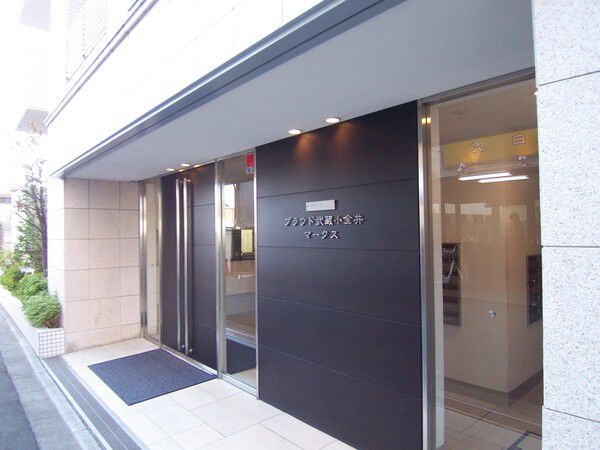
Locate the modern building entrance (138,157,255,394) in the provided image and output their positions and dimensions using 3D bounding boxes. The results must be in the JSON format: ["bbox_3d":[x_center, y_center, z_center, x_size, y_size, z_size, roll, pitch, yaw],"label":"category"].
[{"bbox_3d":[-1.378,0.500,4.877,0.170,2.260,2.880,0,-1,-42],"label":"modern building entrance"}]

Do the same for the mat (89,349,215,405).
[{"bbox_3d":[-1.676,1.630,4.434,0.900,0.014,1.480,0,-1,-42],"label":"mat"}]

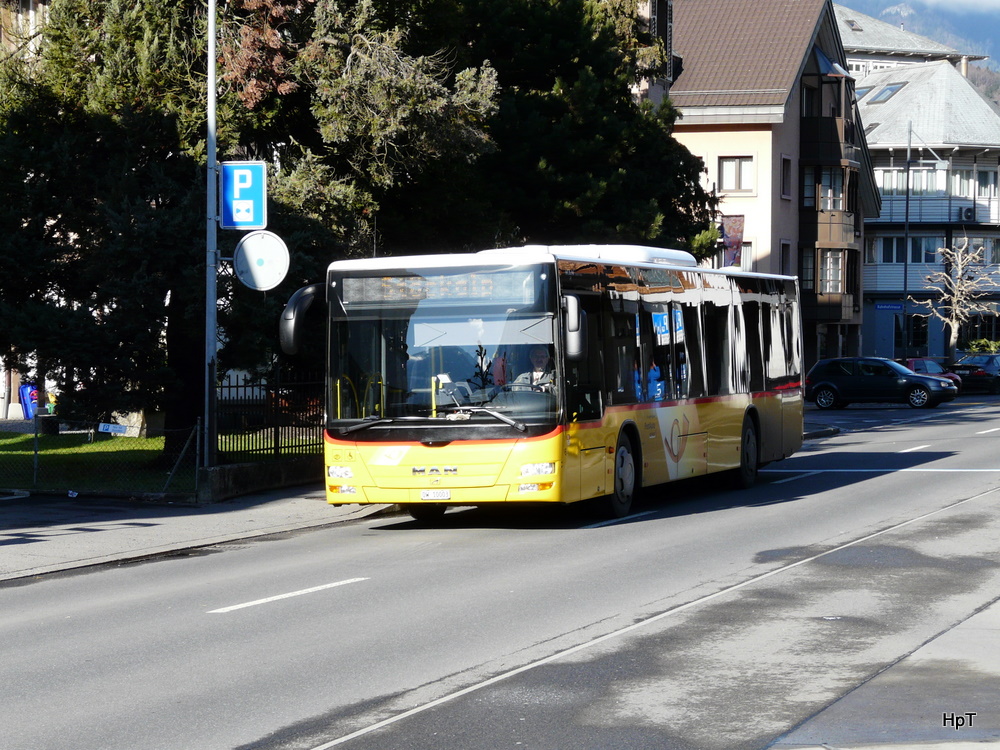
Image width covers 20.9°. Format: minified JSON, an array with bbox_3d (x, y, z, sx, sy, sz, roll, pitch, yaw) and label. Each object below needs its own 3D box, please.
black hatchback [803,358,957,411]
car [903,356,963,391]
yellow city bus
[{"bbox_3d":[10.246,0.188,73.189,4.150,1.430,1.740,0,1,19],"label":"black hatchback"},{"bbox_3d":[11.595,0.177,76.489,3.800,1.420,1.670,-1,1,-40],"label":"car"},{"bbox_3d":[1.180,0.022,32.343,2.580,2.970,12.000,-1,1,18],"label":"yellow city bus"}]

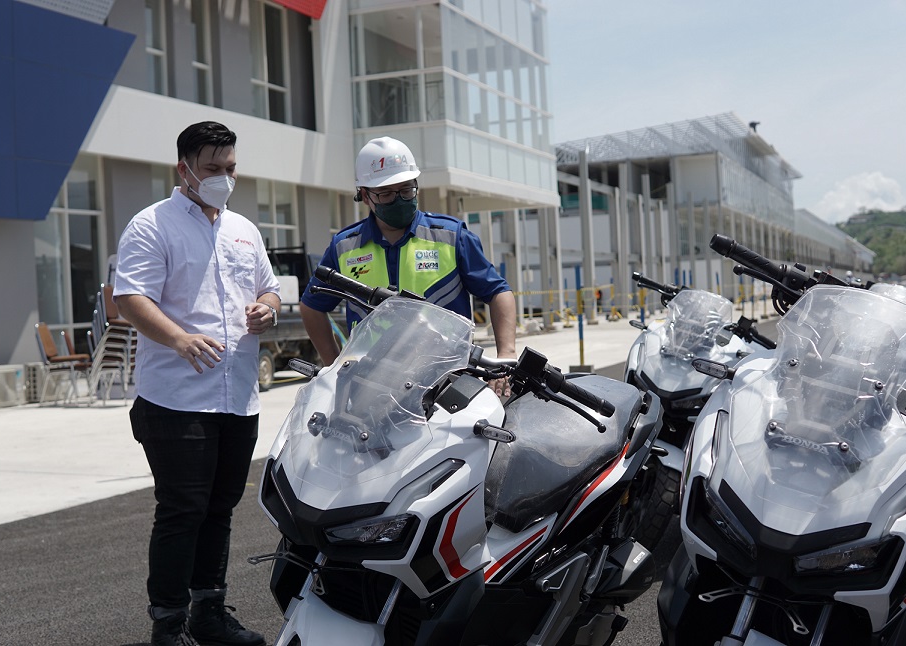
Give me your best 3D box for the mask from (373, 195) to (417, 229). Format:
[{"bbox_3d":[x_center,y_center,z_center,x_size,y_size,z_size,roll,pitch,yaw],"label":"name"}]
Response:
[{"bbox_3d":[-0.176,-0.338,3.700,0.138,0.115,0.085,-9,19,-26],"label":"mask"}]

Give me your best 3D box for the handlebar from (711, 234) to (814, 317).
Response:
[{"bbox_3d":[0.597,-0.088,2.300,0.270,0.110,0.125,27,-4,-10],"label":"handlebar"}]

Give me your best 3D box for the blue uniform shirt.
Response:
[{"bbox_3d":[-0.147,-0.046,3.750,0.620,0.600,0.320,-3,8,3],"label":"blue uniform shirt"}]

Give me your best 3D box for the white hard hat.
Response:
[{"bbox_3d":[-0.205,-0.501,3.790,0.210,0.155,0.260,-8,17,-22],"label":"white hard hat"}]

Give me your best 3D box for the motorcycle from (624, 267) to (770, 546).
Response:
[{"bbox_3d":[1.125,0.367,5.520,0.780,1.160,1.940,7,5,23],"label":"motorcycle"}]

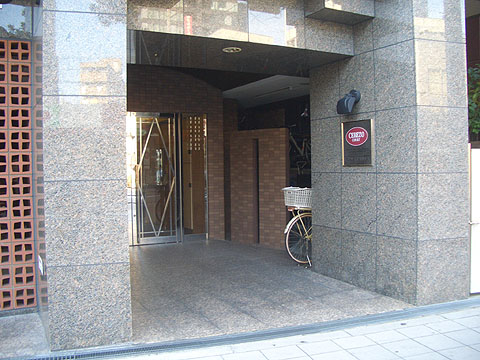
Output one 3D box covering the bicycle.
[{"bbox_3d":[1.326,0.544,6.393,1.800,1.050,0.550,-2,2,-26],"label":"bicycle"}]

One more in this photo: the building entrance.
[{"bbox_3d":[-1.261,-0.027,8.183,1.500,2.200,0.100,-1,2,-24],"label":"building entrance"}]

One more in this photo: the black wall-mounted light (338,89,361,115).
[{"bbox_3d":[1.080,-0.758,4.750,0.220,0.235,0.130,-1,2,-24],"label":"black wall-mounted light"}]

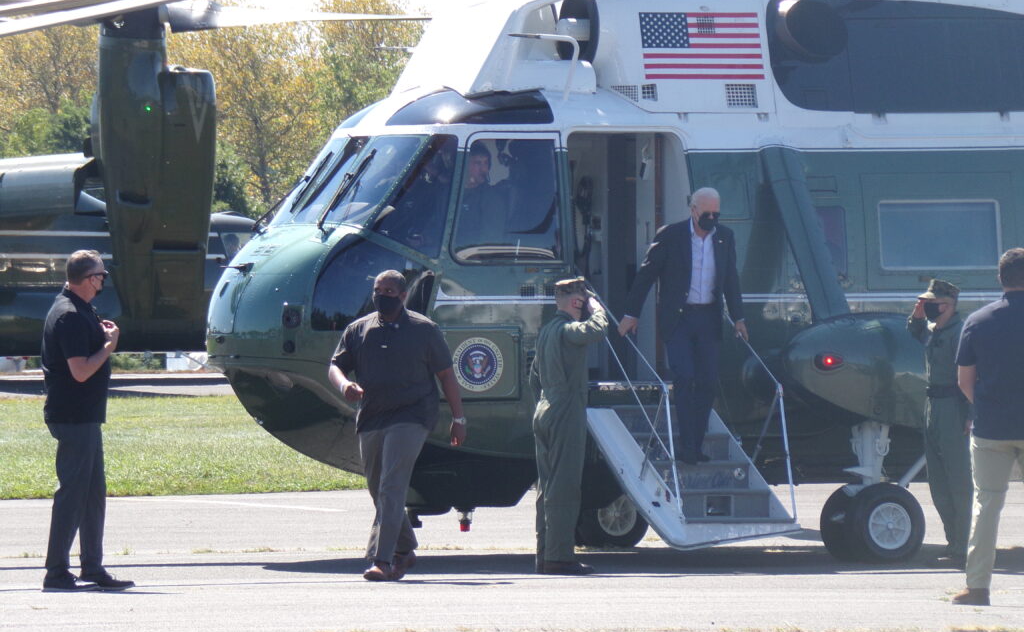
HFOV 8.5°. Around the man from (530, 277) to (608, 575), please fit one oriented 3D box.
[{"bbox_3d":[0.348,0.662,41.500,0.430,1.790,0.560,0,0,-24],"label":"man"}]

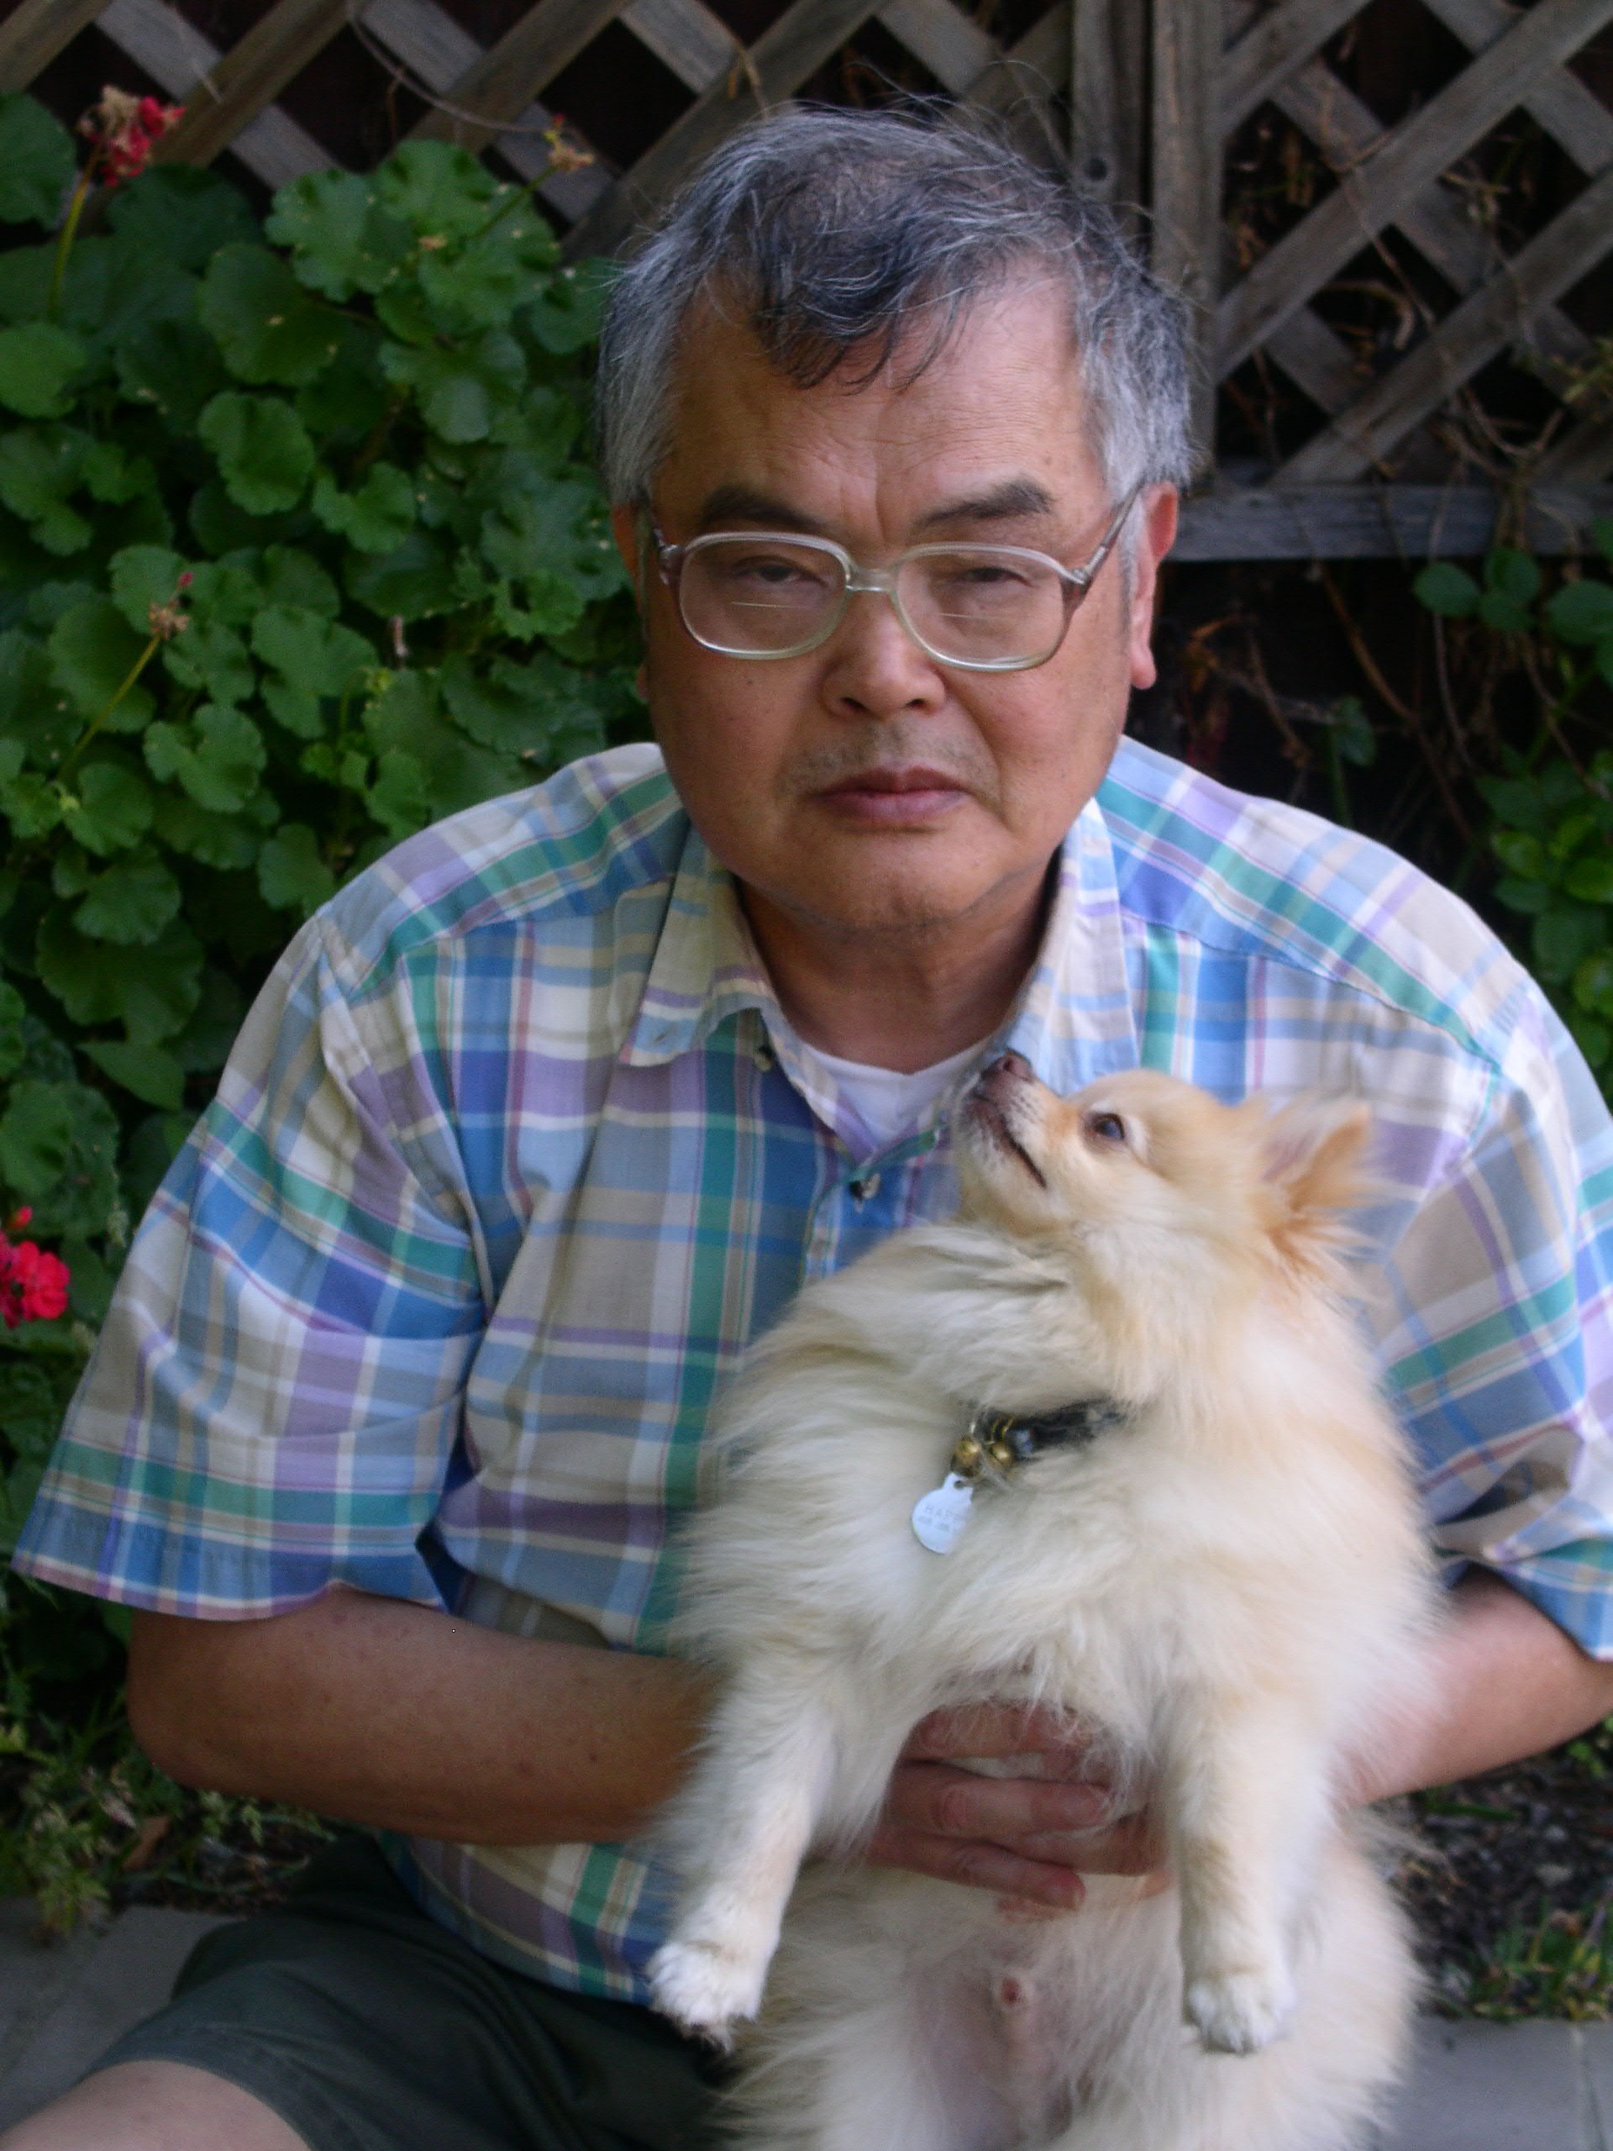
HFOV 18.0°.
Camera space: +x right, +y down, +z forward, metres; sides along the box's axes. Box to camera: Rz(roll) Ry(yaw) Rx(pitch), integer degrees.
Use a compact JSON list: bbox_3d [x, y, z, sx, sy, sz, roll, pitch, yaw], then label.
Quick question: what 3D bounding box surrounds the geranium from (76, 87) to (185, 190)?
[{"bbox_3d":[-0.332,-0.460,2.500,0.050,0.048,0.048,1,18,0],"label":"geranium"}]

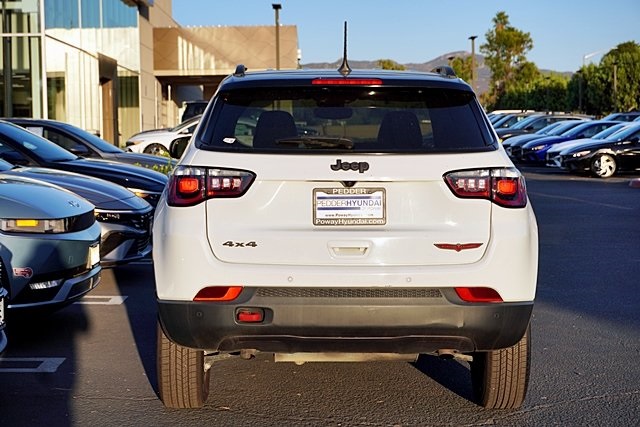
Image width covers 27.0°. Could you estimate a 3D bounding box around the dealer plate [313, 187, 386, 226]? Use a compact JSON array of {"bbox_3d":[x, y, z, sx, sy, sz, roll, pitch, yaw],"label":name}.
[{"bbox_3d":[0.126,-0.028,5.630,0.310,0.160,0.022,0,4,0],"label":"dealer plate"}]

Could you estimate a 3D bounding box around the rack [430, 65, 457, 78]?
[{"bbox_3d":[0.612,-0.720,6.947,0.070,0.100,1.550,0,4,0],"label":"rack"}]

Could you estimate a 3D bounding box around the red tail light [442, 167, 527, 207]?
[{"bbox_3d":[0.712,-0.107,5.717,0.386,0.180,0.230,0,4,0],"label":"red tail light"}]

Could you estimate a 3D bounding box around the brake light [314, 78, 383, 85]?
[{"bbox_3d":[0.119,-0.571,5.780,0.302,0.026,0.045,0,4,0],"label":"brake light"}]

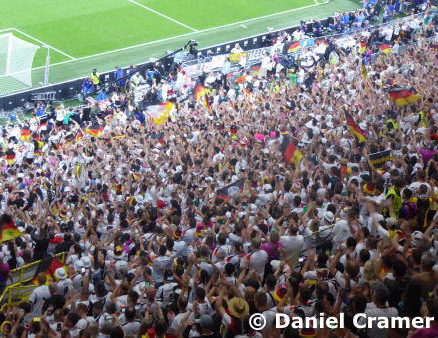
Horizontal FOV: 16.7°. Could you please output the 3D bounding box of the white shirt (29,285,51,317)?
[{"bbox_3d":[-4.121,3.013,34.536,0.480,0.700,0.280,-1,26,-23],"label":"white shirt"}]

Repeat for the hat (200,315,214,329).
[{"bbox_3d":[-0.169,2.232,21.932,0.190,0.160,0.240,-6,29,-32],"label":"hat"}]

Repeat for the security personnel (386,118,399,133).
[{"bbox_3d":[6.368,-1.262,55.868,0.350,1.780,0.520,16,25,13],"label":"security personnel"}]

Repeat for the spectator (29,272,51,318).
[{"bbox_3d":[-4.191,3.164,34.568,0.550,1.780,0.350,-2,27,-25],"label":"spectator"}]

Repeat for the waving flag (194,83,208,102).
[{"bbox_3d":[-0.825,-3.606,70.500,0.660,0.900,0.300,10,24,0],"label":"waving flag"}]

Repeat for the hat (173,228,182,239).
[{"bbox_3d":[-1.008,1.578,36.605,0.230,0.150,0.240,-12,32,-40],"label":"hat"}]

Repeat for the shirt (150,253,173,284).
[{"bbox_3d":[-1.238,2.120,32.200,0.450,0.640,0.260,2,26,-18],"label":"shirt"}]

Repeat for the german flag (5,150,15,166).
[{"bbox_3d":[-9.222,-0.485,66.000,0.450,0.780,0.200,3,26,-17],"label":"german flag"}]

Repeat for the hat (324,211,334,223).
[{"bbox_3d":[2.389,1.027,32.336,0.260,0.160,0.260,15,28,-19],"label":"hat"}]

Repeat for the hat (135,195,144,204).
[{"bbox_3d":[-2.470,0.948,46.470,0.270,0.140,0.290,8,24,-4],"label":"hat"}]

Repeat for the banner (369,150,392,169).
[{"bbox_3d":[3.833,-0.225,35.500,0.580,0.420,0.080,2,26,-18],"label":"banner"}]

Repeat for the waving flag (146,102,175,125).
[{"bbox_3d":[-2.562,-2.430,65.500,1.350,1.000,0.400,7,25,-7],"label":"waving flag"}]

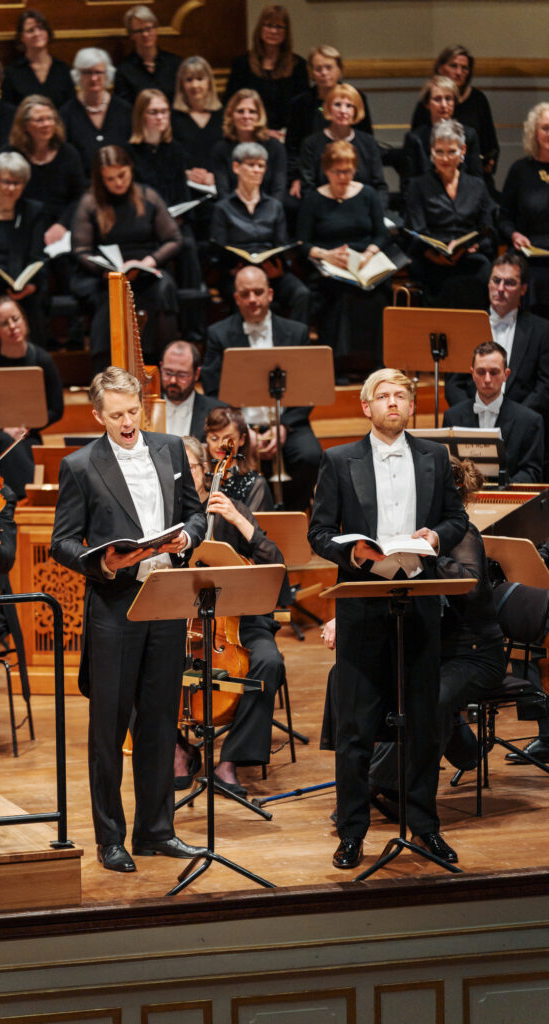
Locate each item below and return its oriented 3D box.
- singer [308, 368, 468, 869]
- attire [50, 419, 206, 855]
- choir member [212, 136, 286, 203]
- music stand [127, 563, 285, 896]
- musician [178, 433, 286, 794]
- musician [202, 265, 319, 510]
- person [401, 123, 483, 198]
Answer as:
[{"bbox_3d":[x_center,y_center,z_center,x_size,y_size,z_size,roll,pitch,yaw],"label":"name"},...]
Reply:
[{"bbox_3d":[0.432,0.367,20.553,0.570,1.780,0.450,-3,8,-12],"label":"singer"},{"bbox_3d":[-0.522,0.441,20.309,0.540,1.520,0.420,-4,9,-22],"label":"attire"},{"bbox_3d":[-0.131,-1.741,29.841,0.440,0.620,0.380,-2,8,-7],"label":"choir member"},{"bbox_3d":[-0.249,0.761,20.072,0.550,1.160,0.480,-3,8,-14],"label":"music stand"},{"bbox_3d":[-0.201,0.365,22.400,0.580,1.270,0.850,2,10,18],"label":"musician"},{"bbox_3d":[-0.047,-0.490,26.364,0.570,1.310,0.850,-2,9,-6],"label":"musician"},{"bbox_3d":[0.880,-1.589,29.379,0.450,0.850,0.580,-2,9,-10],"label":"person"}]

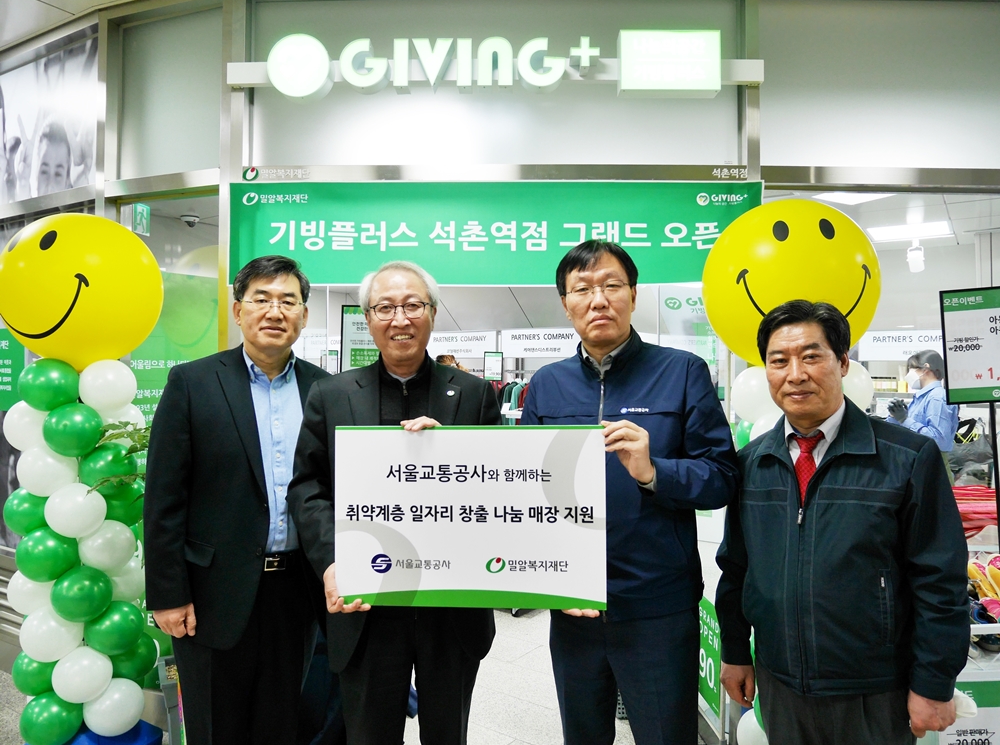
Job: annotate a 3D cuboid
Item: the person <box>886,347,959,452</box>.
[{"bbox_3d":[2.460,0.680,4.350,0.400,1.630,0.460,0,0,16],"label":"person"}]

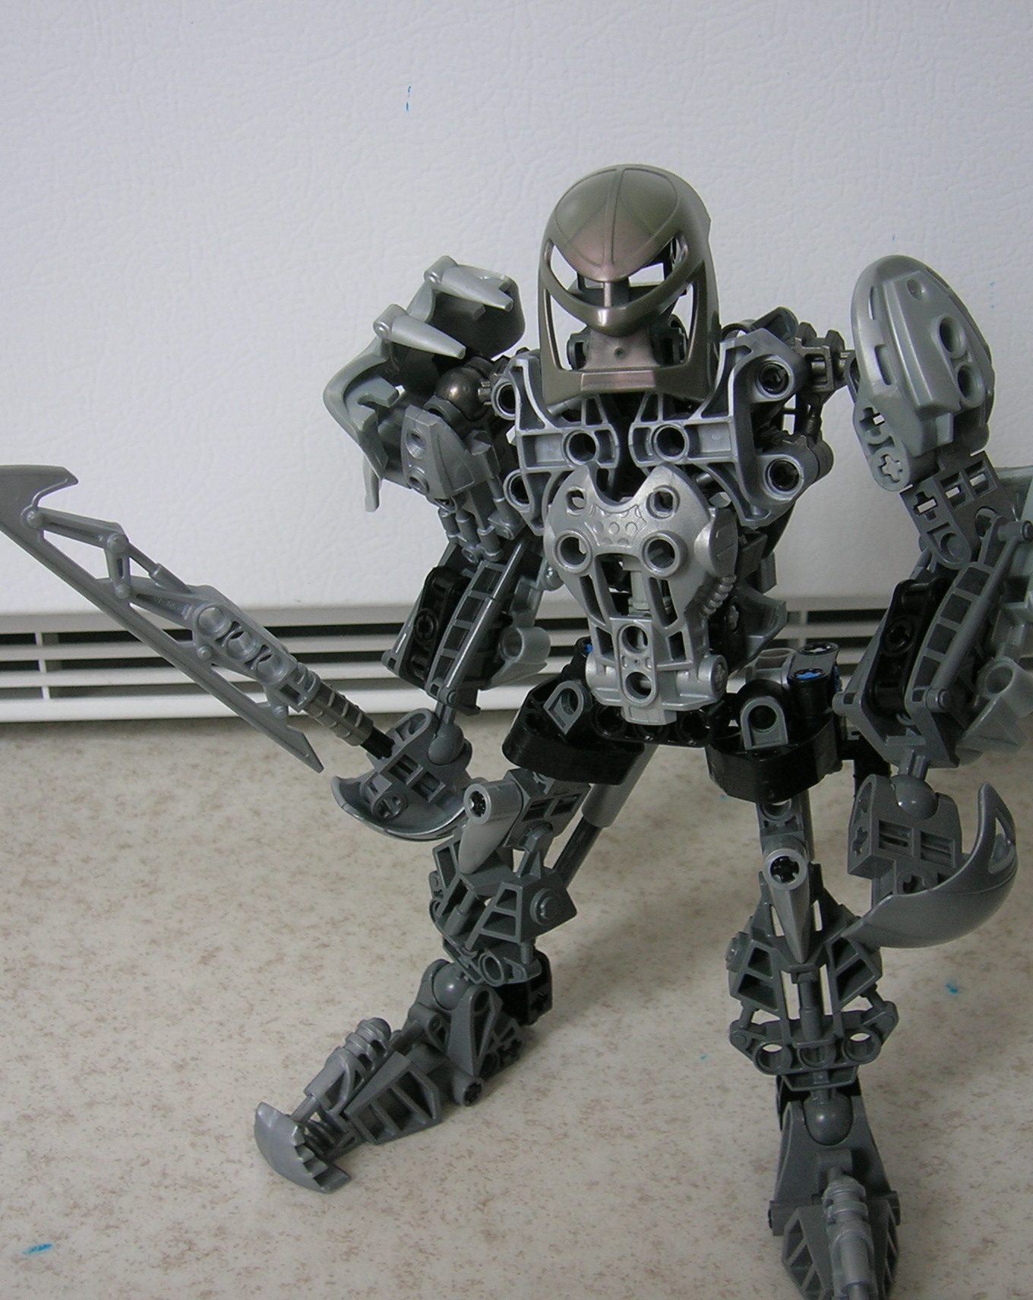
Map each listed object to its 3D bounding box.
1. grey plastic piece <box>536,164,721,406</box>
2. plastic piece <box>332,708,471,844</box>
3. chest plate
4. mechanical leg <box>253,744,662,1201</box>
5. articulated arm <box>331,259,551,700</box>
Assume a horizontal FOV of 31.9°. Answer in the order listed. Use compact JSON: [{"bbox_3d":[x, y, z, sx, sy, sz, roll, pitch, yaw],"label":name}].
[{"bbox_3d":[0.019,-0.063,0.308,0.030,0.040,0.026,5,24,15],"label":"grey plastic piece"},{"bbox_3d":[-0.021,0.023,0.336,0.027,0.024,0.022,14,27,32],"label":"plastic piece"},{"bbox_3d":[0.025,-0.023,0.317,0.053,0.063,0.036,6,24,17],"label":"chest plate"},{"bbox_3d":[-0.009,0.057,0.342,0.036,0.077,0.070,16,28,35],"label":"mechanical leg"},{"bbox_3d":[-0.012,-0.031,0.332,0.036,0.083,0.035,6,24,17],"label":"articulated arm"}]

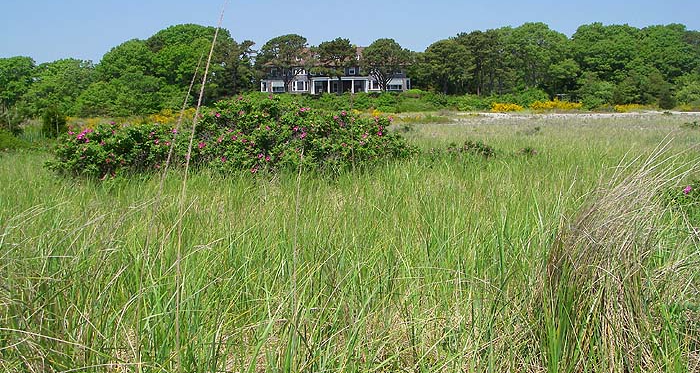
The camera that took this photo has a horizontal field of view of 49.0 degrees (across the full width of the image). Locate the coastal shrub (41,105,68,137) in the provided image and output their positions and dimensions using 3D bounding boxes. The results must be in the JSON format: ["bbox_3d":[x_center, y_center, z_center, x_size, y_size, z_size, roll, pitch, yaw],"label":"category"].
[{"bbox_3d":[-13.032,-2.909,33.887,1.238,1.407,1.176,0,6,0],"label":"coastal shrub"}]

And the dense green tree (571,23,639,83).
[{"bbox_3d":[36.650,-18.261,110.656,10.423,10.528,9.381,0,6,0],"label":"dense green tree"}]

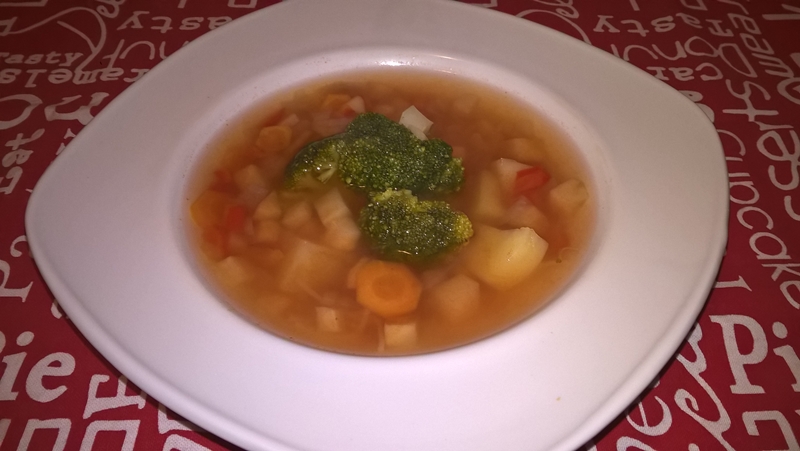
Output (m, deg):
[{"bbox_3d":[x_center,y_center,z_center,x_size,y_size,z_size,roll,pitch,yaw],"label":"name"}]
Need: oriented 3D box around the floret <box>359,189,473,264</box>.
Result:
[{"bbox_3d":[0.006,0.001,0.236,0.041,0.025,0.028,0,46,0],"label":"floret"}]

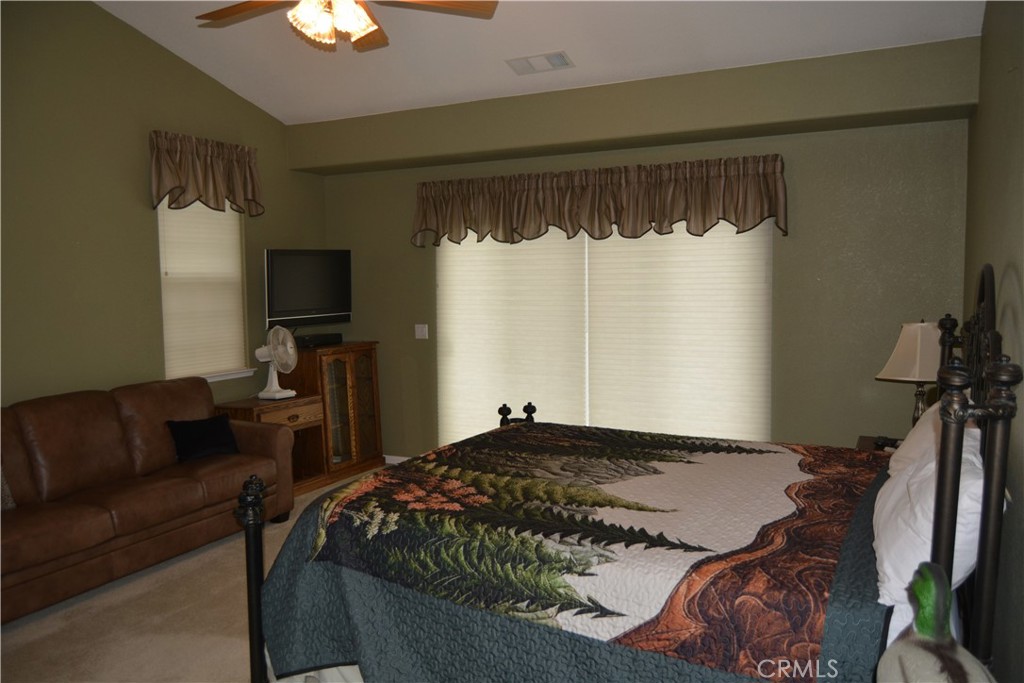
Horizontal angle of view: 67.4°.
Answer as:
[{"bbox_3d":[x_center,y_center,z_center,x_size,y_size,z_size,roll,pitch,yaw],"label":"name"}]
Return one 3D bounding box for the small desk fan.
[{"bbox_3d":[-1.689,0.145,5.533,0.310,0.515,0.340,1,5,19],"label":"small desk fan"}]

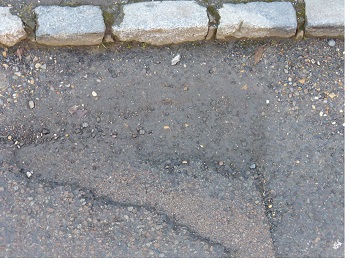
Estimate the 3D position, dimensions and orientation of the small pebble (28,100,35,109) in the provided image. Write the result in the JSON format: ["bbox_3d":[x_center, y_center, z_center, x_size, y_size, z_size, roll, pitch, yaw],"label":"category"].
[{"bbox_3d":[-0.397,-0.076,1.597,0.014,0.012,0.021,-7,62,-4],"label":"small pebble"}]

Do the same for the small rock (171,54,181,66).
[{"bbox_3d":[0.003,-0.208,1.666,0.016,0.013,0.037,35,67,17],"label":"small rock"}]

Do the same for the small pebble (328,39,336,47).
[{"bbox_3d":[0.461,-0.261,1.694,0.020,0.014,0.021,0,62,0],"label":"small pebble"}]

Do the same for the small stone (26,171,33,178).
[{"bbox_3d":[-0.378,0.109,1.499,0.013,0.011,0.016,-13,63,-7],"label":"small stone"}]

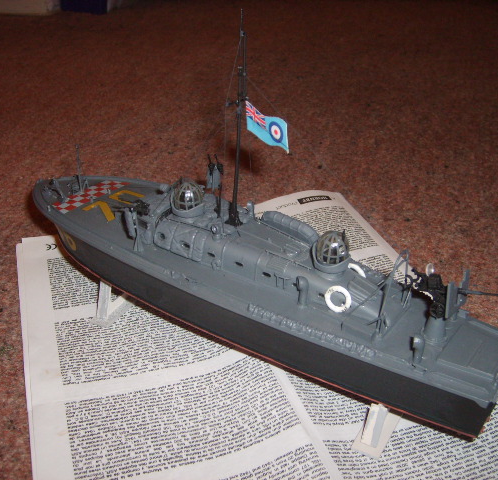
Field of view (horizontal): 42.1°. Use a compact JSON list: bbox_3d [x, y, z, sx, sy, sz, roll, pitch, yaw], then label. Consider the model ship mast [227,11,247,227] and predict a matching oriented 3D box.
[{"bbox_3d":[-0.005,-0.047,0.274,0.007,0.096,0.014,20,33,29],"label":"model ship mast"}]

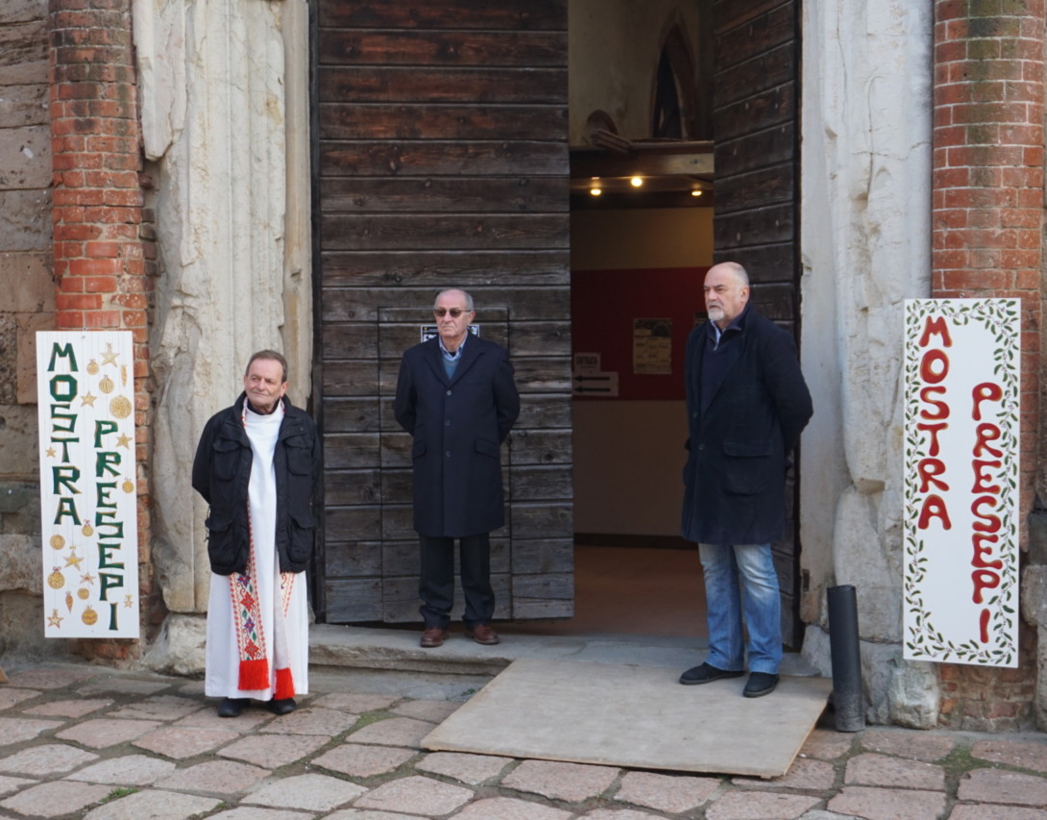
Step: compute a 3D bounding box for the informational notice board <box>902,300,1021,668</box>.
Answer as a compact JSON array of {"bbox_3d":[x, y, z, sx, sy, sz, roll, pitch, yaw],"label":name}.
[{"bbox_3d":[1.839,0.304,7.313,0.475,1.537,0.020,1,4,21],"label":"informational notice board"}]

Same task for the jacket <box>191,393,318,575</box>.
[{"bbox_3d":[-1.198,0.325,7.774,0.550,0.790,0.370,0,3,3],"label":"jacket"}]

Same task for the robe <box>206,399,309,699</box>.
[{"bbox_3d":[-1.189,0.603,7.770,0.480,1.310,0.370,0,3,3],"label":"robe"}]

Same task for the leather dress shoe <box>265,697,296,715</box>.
[{"bbox_3d":[-1.092,1.291,7.813,0.105,0.100,0.285,-2,4,-22],"label":"leather dress shoe"}]

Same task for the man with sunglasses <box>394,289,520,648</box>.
[{"bbox_3d":[-0.330,0.286,8.597,0.600,1.730,0.400,0,3,12],"label":"man with sunglasses"}]

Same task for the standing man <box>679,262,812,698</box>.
[{"bbox_3d":[0.967,0.291,7.575,0.400,1.820,0.550,-3,4,-38],"label":"standing man"}]

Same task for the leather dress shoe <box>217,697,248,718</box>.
[{"bbox_3d":[-1.301,1.294,7.796,0.105,0.100,0.285,0,3,12],"label":"leather dress shoe"}]

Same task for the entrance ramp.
[{"bbox_3d":[0.475,1.280,7.426,1.476,0.140,1.179,1,3,18],"label":"entrance ramp"}]

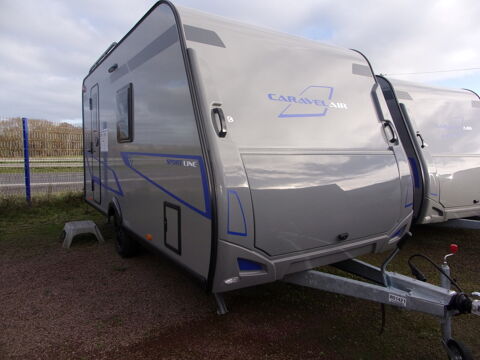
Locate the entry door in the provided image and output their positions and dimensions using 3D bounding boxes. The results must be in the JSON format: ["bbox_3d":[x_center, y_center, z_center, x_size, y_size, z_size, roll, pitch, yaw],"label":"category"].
[{"bbox_3d":[-2.183,-0.530,5.284,0.050,1.730,0.560,-2,5,-34],"label":"entry door"}]

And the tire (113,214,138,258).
[{"bbox_3d":[-1.452,0.683,4.537,0.190,0.620,0.620,-3,6,-33],"label":"tire"}]

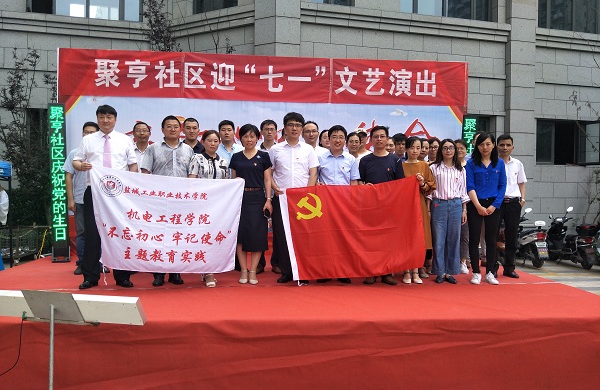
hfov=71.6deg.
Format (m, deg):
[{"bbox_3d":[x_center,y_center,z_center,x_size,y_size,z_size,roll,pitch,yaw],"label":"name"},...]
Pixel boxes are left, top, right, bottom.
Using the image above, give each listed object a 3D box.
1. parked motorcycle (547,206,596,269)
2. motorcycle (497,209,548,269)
[{"bbox_3d":[6.080,0.950,9.350,0.650,1.240,1.720,1,0,6],"label":"parked motorcycle"},{"bbox_3d":[5.100,0.950,9.350,0.660,1.200,1.700,0,0,3],"label":"motorcycle"}]

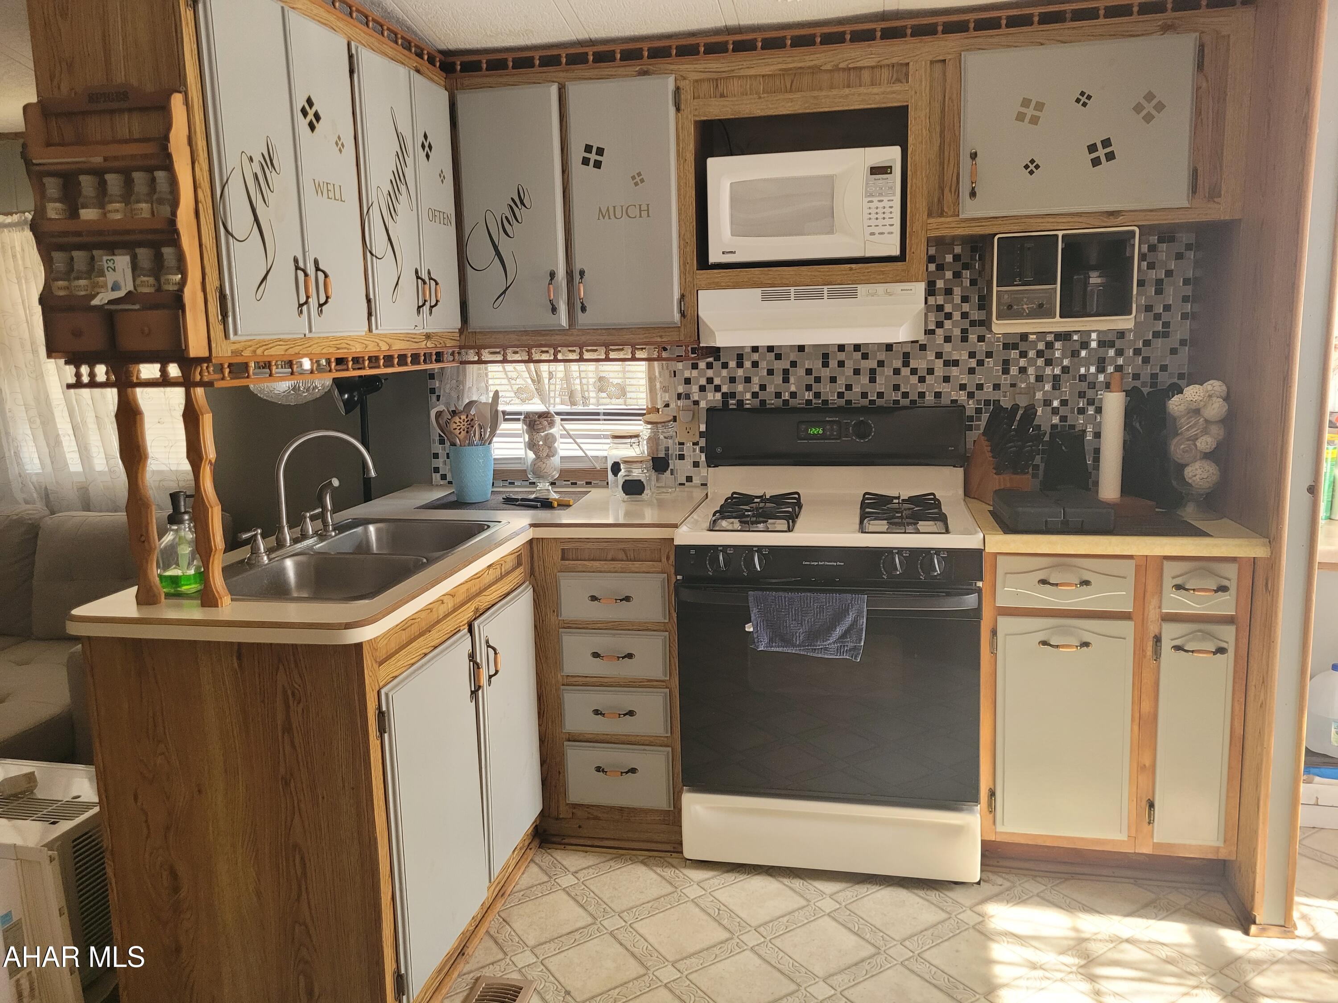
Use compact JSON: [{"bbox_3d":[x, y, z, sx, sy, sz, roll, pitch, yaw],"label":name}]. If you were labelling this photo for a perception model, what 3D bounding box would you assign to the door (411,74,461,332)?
[{"bbox_3d":[-0.642,-0.806,2.747,0.020,0.660,0.242,0,10,11],"label":"door"}]

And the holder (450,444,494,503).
[{"bbox_3d":[-0.604,-0.086,3.087,0.128,0.168,0.128,0,10,12],"label":"holder"}]

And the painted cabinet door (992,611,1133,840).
[{"bbox_3d":[0.967,0.557,2.468,0.312,0.557,0.020,0,10,11],"label":"painted cabinet door"}]

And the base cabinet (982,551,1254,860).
[{"bbox_3d":[1.141,0.475,2.757,0.615,0.805,0.600,1,10,11],"label":"base cabinet"}]

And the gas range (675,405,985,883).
[{"bbox_3d":[0.462,0.347,2.841,0.764,1.188,0.670,0,10,12],"label":"gas range"}]

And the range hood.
[{"bbox_3d":[0.404,-0.523,2.828,0.609,0.154,0.445,0,10,12],"label":"range hood"}]

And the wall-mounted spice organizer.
[{"bbox_3d":[-0.995,-0.486,1.792,0.286,0.474,0.077,0,10,12],"label":"wall-mounted spice organizer"}]

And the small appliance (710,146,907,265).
[{"bbox_3d":[0.398,-0.829,2.894,0.515,0.285,0.380,0,10,11],"label":"small appliance"}]

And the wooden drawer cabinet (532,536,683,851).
[{"bbox_3d":[-0.106,0.485,3.005,0.402,0.895,0.575,0,10,12],"label":"wooden drawer cabinet"}]

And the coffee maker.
[{"bbox_3d":[1.018,-0.577,2.638,0.344,0.247,0.230,0,10,12],"label":"coffee maker"}]

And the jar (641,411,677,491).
[{"bbox_3d":[-0.031,-0.149,3.156,0.095,0.235,0.095,0,10,12],"label":"jar"}]

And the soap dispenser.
[{"bbox_3d":[-0.993,0.082,2.059,0.084,0.200,0.078,0,10,12],"label":"soap dispenser"}]

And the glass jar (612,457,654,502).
[{"bbox_3d":[-0.100,-0.071,3.075,0.104,0.126,0.103,1,10,13],"label":"glass jar"}]

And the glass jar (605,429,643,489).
[{"bbox_3d":[-0.142,-0.119,3.178,0.103,0.188,0.103,1,10,13],"label":"glass jar"}]

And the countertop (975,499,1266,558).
[{"bbox_3d":[1.139,0.042,2.720,0.627,0.042,0.730,0,10,11],"label":"countertop"}]

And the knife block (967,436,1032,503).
[{"bbox_3d":[0.939,-0.102,2.882,0.110,0.197,0.205,-3,10,-7],"label":"knife block"}]

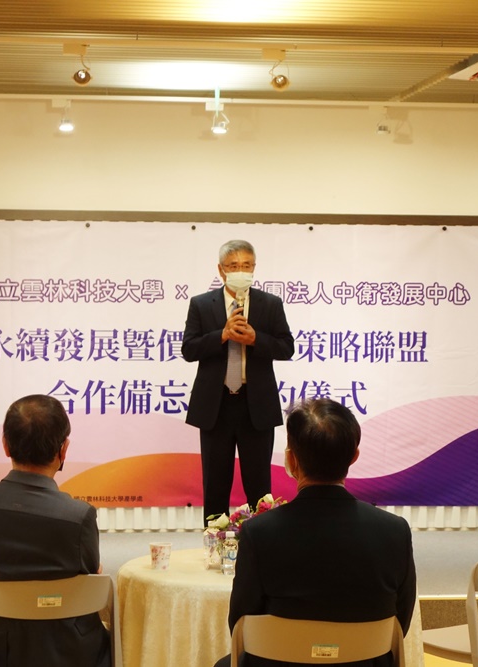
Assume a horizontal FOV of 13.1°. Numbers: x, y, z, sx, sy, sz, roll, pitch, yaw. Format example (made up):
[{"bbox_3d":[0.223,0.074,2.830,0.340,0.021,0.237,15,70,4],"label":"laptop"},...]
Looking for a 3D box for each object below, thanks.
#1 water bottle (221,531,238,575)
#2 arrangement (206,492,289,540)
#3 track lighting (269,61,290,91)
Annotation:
[{"bbox_3d":[-0.027,0.714,6.780,0.055,0.145,0.055,0,1,-7],"label":"water bottle"},{"bbox_3d":[0.094,0.651,6.900,0.400,0.240,0.360,0,1,-7],"label":"arrangement"},{"bbox_3d":[0.189,-1.189,9.620,0.093,0.140,0.110,0,1,-3],"label":"track lighting"}]

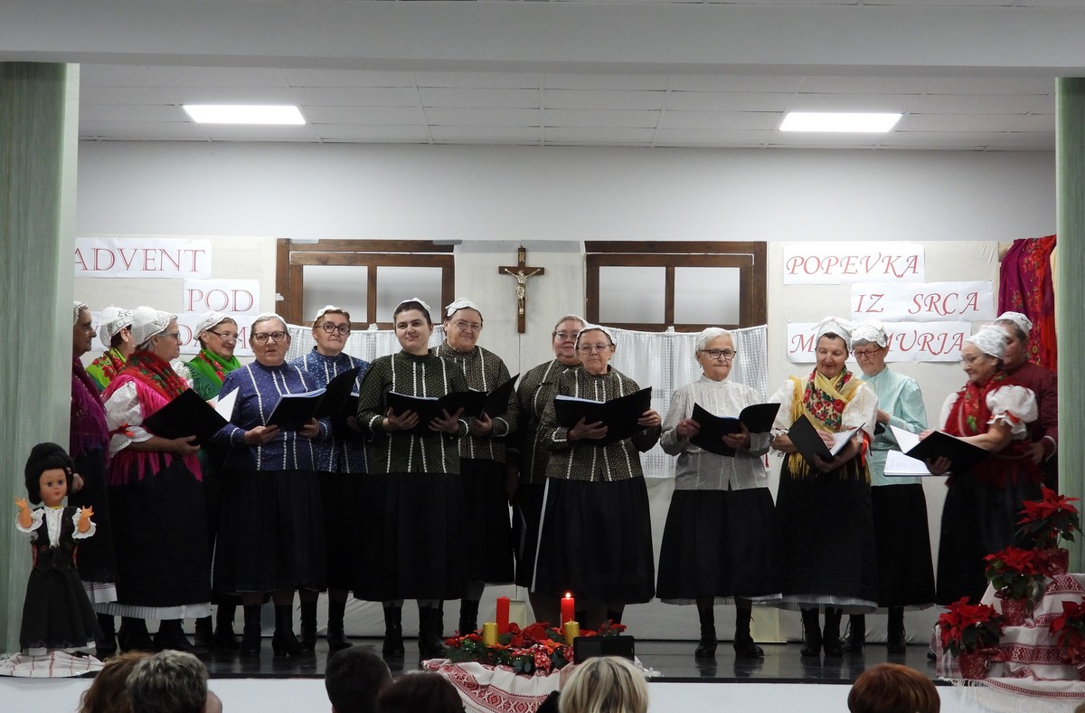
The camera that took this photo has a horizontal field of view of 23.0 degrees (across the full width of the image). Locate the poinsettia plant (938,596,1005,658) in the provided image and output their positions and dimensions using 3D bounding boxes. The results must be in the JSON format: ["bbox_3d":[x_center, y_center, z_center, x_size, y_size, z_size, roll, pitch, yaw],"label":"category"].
[{"bbox_3d":[1.768,1.114,11.000,0.275,0.265,0.270,1,-4,0],"label":"poinsettia plant"}]

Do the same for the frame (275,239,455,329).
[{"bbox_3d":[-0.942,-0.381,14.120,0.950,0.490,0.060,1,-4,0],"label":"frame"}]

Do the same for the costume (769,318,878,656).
[{"bbox_3d":[1.369,0.635,12.950,0.530,1.650,0.460,0,-4,8],"label":"costume"}]

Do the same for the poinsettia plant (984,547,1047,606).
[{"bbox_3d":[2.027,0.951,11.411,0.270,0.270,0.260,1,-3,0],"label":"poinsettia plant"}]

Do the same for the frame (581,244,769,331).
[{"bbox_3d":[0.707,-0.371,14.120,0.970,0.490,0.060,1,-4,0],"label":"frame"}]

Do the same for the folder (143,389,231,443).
[{"bbox_3d":[-1.627,0.305,12.400,0.300,0.180,0.360,-36,-21,30],"label":"folder"}]

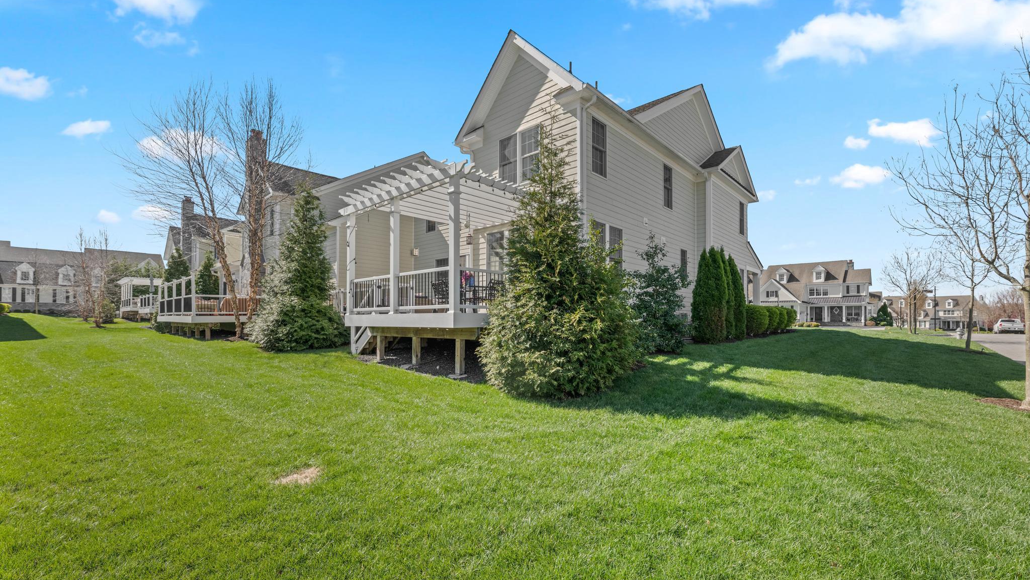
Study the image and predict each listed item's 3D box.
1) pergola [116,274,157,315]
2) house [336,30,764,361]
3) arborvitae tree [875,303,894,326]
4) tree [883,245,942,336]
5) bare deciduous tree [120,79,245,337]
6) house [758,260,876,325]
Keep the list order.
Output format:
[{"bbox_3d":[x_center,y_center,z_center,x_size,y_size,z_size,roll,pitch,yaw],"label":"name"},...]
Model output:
[{"bbox_3d":[-37.473,0.692,40.500,4.800,3.800,3.600,-2,-3,44],"label":"pergola"},{"bbox_3d":[3.400,-3.100,18.200,9.800,11.200,20.300,-2,-3,44],"label":"house"},{"bbox_3d":[55.395,3.678,60.000,2.100,3.500,2.100,-2,-3,44],"label":"arborvitae tree"},{"bbox_3d":[35.426,0.072,35.800,4.300,7.700,4.300,-2,-3,44],"label":"tree"},{"bbox_3d":[-15.084,-3.731,18.200,4.700,11.500,4.600,-2,-3,44],"label":"bare deciduous tree"},{"bbox_3d":[52.057,0.638,70.500,16.500,10.800,13.500,-2,-3,44],"label":"house"}]

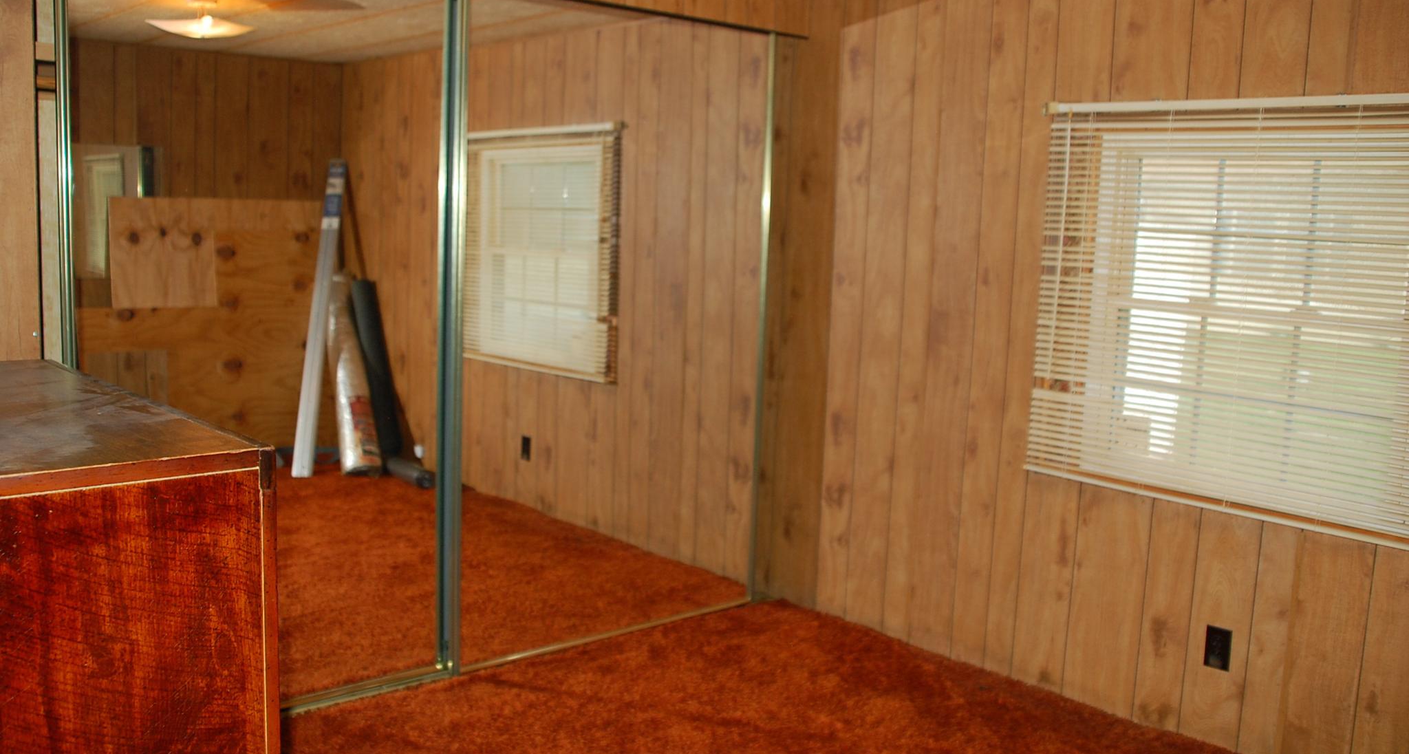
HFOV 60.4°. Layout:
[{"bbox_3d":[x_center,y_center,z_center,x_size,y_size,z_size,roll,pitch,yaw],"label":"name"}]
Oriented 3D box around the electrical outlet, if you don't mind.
[{"bbox_3d":[1.395,0.737,3.286,0.010,0.115,0.070,-5,11,-42],"label":"electrical outlet"}]

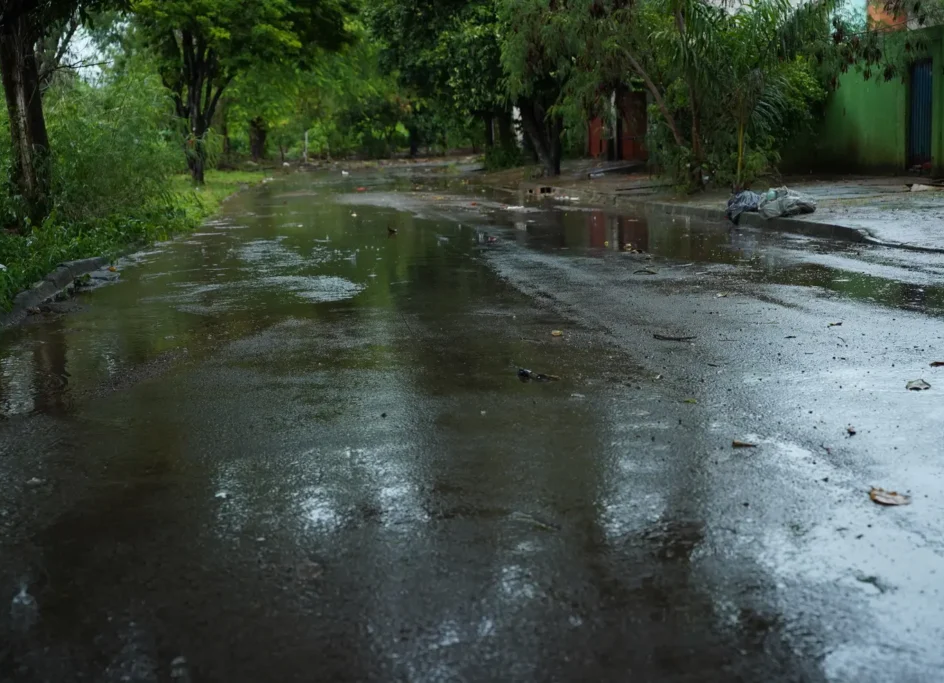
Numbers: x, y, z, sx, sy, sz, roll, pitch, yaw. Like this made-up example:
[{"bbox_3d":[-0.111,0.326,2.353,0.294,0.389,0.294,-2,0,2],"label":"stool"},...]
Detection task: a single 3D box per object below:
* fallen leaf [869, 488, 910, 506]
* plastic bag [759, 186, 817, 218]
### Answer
[{"bbox_3d":[1.548,0.575,4.850,0.150,0.030,0.090,2,10,20],"label":"fallen leaf"},{"bbox_3d":[3.930,-1.732,16.300,0.660,0.360,0.500,1,10,15],"label":"plastic bag"}]

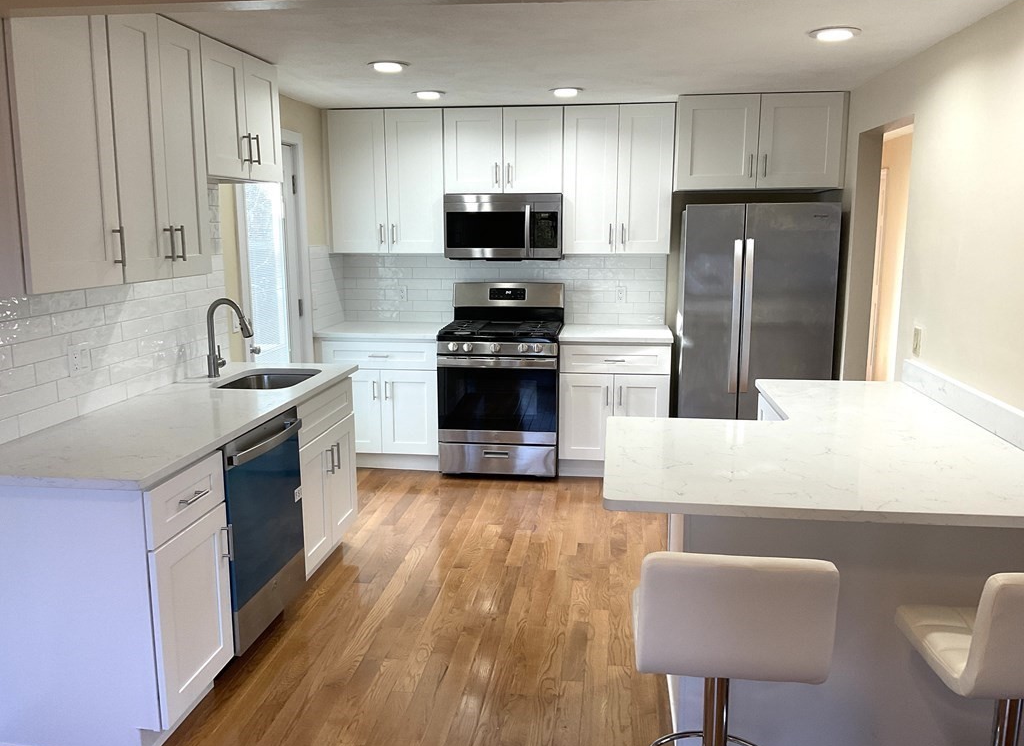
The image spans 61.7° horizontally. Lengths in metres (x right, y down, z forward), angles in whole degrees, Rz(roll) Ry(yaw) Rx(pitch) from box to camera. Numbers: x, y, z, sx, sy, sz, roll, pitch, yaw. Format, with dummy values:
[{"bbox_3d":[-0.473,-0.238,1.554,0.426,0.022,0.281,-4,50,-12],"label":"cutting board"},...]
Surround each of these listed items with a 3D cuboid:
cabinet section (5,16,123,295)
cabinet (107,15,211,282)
[{"bbox_3d":[-1.471,-0.707,2.567,0.330,0.909,0.455,1,10,7],"label":"cabinet section"},{"bbox_3d":[-1.400,-0.800,3.091,0.330,0.909,0.620,1,10,7],"label":"cabinet"}]

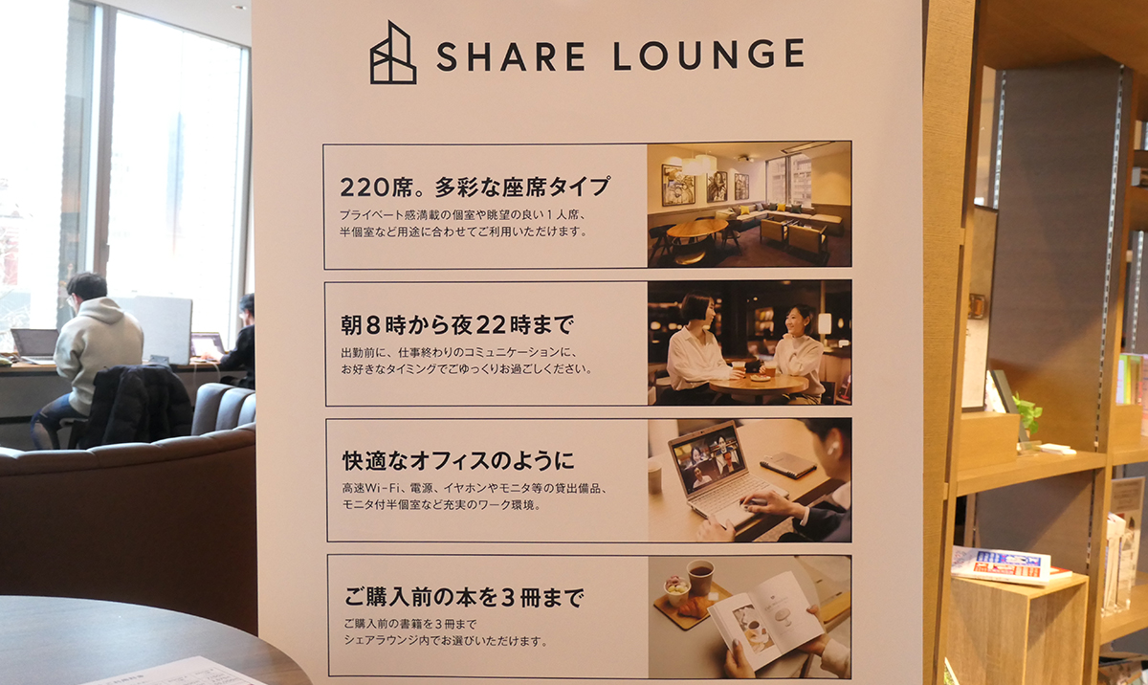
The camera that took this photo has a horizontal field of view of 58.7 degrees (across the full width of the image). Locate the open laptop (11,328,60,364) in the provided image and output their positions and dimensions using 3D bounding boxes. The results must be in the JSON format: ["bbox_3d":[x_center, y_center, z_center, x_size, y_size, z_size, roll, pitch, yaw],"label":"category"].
[{"bbox_3d":[-3.379,0.031,6.566,0.337,0.215,0.309,4,2,33],"label":"open laptop"}]

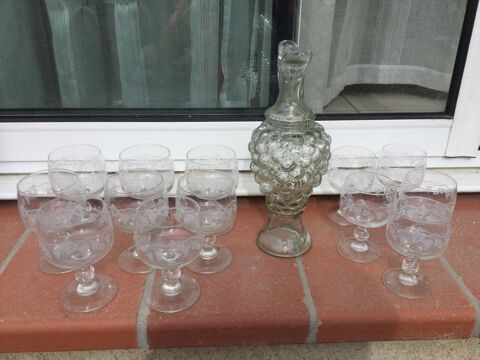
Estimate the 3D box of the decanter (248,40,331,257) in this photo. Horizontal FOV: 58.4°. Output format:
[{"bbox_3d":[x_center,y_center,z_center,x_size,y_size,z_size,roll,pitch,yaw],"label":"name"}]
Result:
[{"bbox_3d":[0.072,-0.041,0.627,0.120,0.309,0.120,8,27,16],"label":"decanter"}]

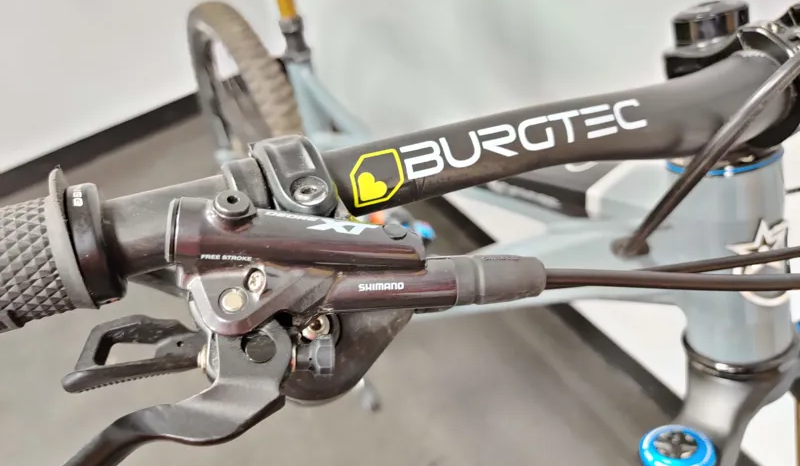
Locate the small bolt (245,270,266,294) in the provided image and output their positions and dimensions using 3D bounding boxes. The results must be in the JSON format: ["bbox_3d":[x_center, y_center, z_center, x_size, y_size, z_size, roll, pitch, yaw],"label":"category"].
[{"bbox_3d":[-0.038,0.013,0.167,0.006,0.005,0.006,-16,64,34],"label":"small bolt"}]

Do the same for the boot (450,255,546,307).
[{"bbox_3d":[0.029,0.014,0.182,0.028,0.014,0.014,-3,47,-10],"label":"boot"}]

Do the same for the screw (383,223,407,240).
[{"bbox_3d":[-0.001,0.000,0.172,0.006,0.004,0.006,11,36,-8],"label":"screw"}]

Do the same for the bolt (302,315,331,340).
[{"bbox_3d":[-0.025,0.029,0.189,0.008,0.006,0.008,2,72,-5],"label":"bolt"}]

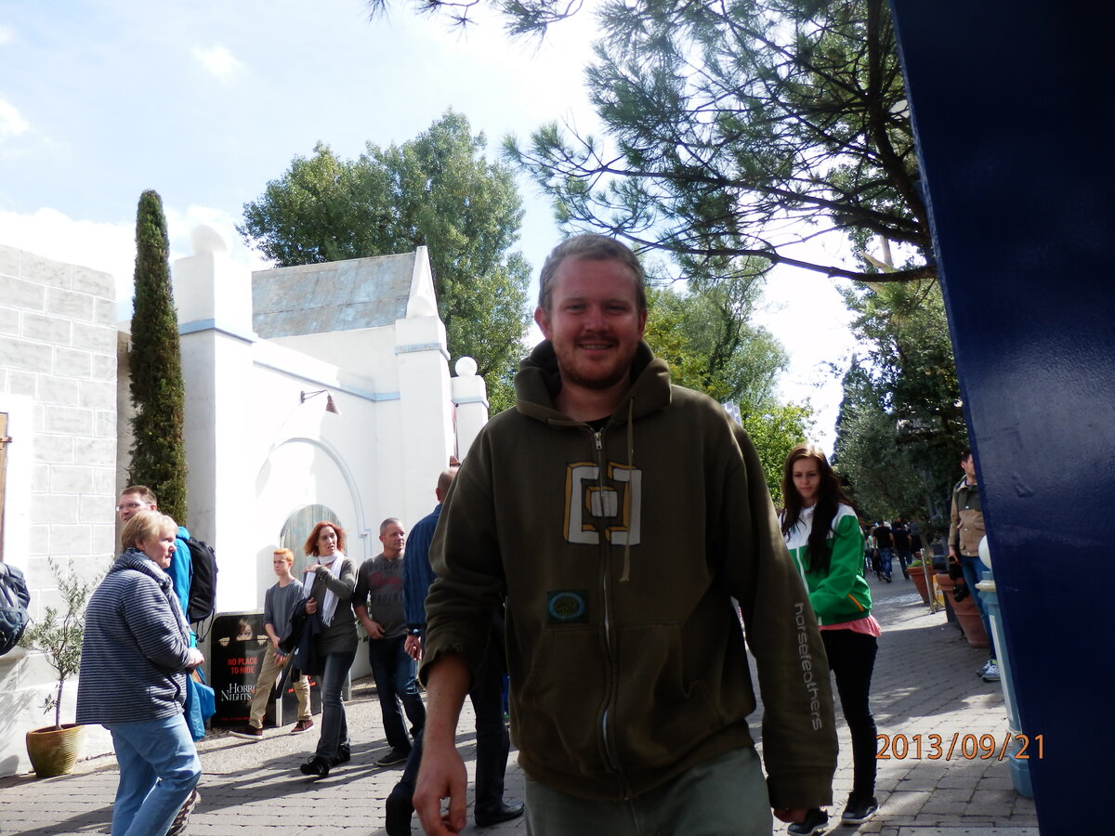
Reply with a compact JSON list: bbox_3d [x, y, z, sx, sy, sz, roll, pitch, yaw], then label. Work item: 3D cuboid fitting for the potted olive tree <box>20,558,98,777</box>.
[{"bbox_3d":[-3.887,1.938,6.350,0.680,1.640,0.720,-10,-11,30],"label":"potted olive tree"}]

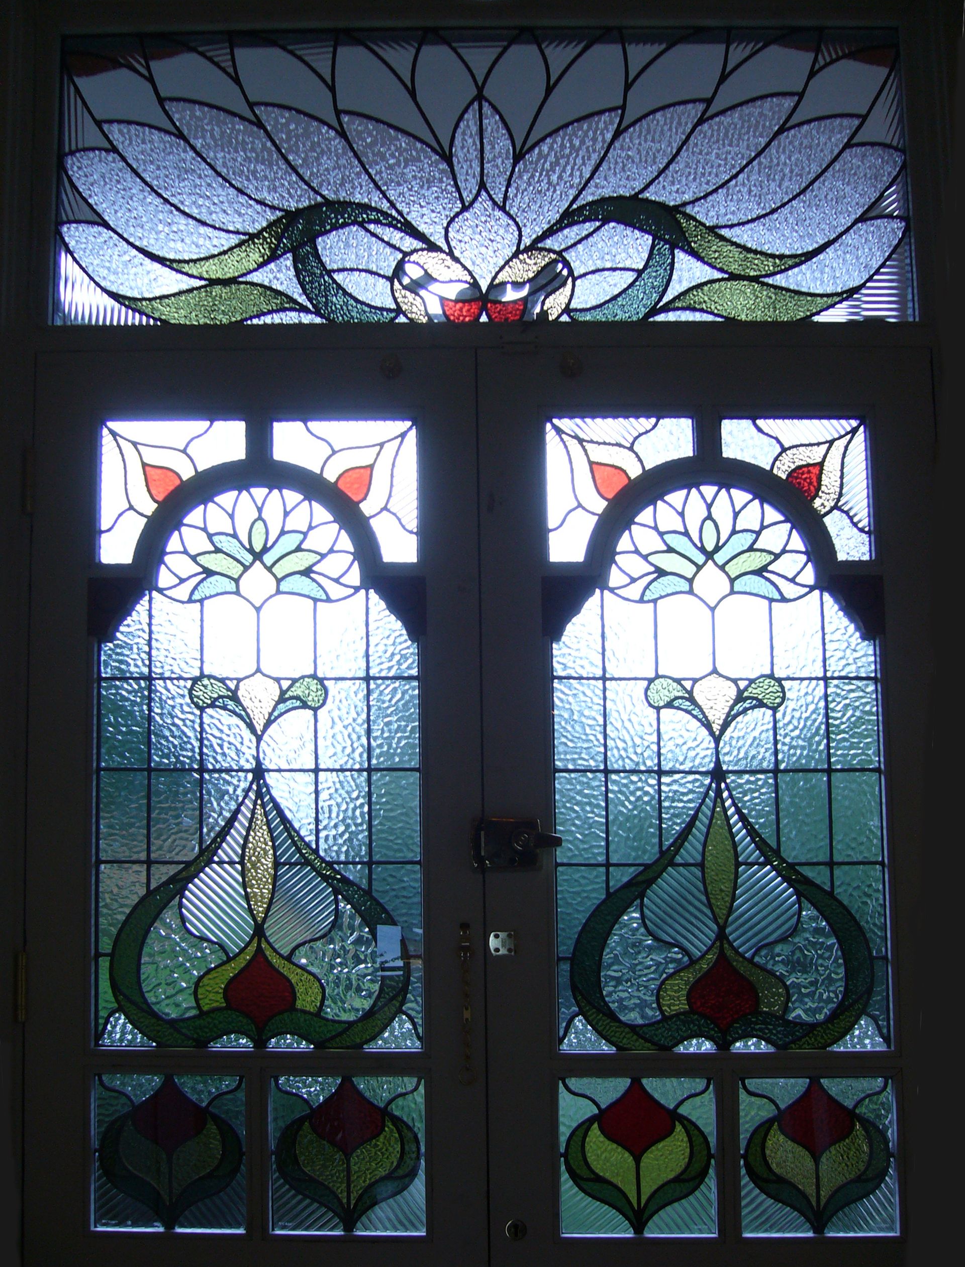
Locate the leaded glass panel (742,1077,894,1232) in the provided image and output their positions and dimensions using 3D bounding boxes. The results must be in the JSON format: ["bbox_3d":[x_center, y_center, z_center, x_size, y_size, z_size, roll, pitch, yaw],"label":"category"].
[{"bbox_3d":[0.500,0.778,1.937,0.234,0.231,0.030,0,-4,1],"label":"leaded glass panel"}]

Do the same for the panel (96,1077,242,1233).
[{"bbox_3d":[-0.470,0.780,1.952,0.232,0.229,0.030,0,-4,1],"label":"panel"}]

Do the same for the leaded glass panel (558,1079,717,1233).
[{"bbox_3d":[0.232,0.781,1.941,0.234,0.232,0.030,0,-4,1],"label":"leaded glass panel"}]

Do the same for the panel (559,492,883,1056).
[{"bbox_3d":[0.365,0.197,1.980,0.510,0.864,0.030,0,-4,1],"label":"panel"}]

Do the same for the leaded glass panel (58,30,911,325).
[{"bbox_3d":[0.002,-0.721,2.051,1.354,0.476,0.030,0,-4,1],"label":"leaded glass panel"}]

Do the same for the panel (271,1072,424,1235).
[{"bbox_3d":[-0.202,0.780,1.948,0.234,0.232,0.030,0,-4,1],"label":"panel"}]

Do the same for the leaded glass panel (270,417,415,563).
[{"bbox_3d":[-0.212,-0.221,2.019,0.227,0.224,0.030,0,-4,1],"label":"leaded glass panel"}]

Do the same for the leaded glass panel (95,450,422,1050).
[{"bbox_3d":[-0.341,0.199,1.991,0.500,0.861,0.030,0,-4,1],"label":"leaded glass panel"}]

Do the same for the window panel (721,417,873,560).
[{"bbox_3d":[0.485,-0.223,2.009,0.232,0.223,0.030,0,-4,1],"label":"window panel"}]

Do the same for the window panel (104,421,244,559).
[{"bbox_3d":[-0.482,-0.221,2.023,0.229,0.226,0.030,0,-4,1],"label":"window panel"}]

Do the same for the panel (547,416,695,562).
[{"bbox_3d":[0.215,-0.223,2.025,0.230,0.228,0.025,-1,-5,1],"label":"panel"}]

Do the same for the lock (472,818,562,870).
[{"bbox_3d":[0.051,0.316,1.952,0.135,0.074,0.050,0,-4,1],"label":"lock"}]

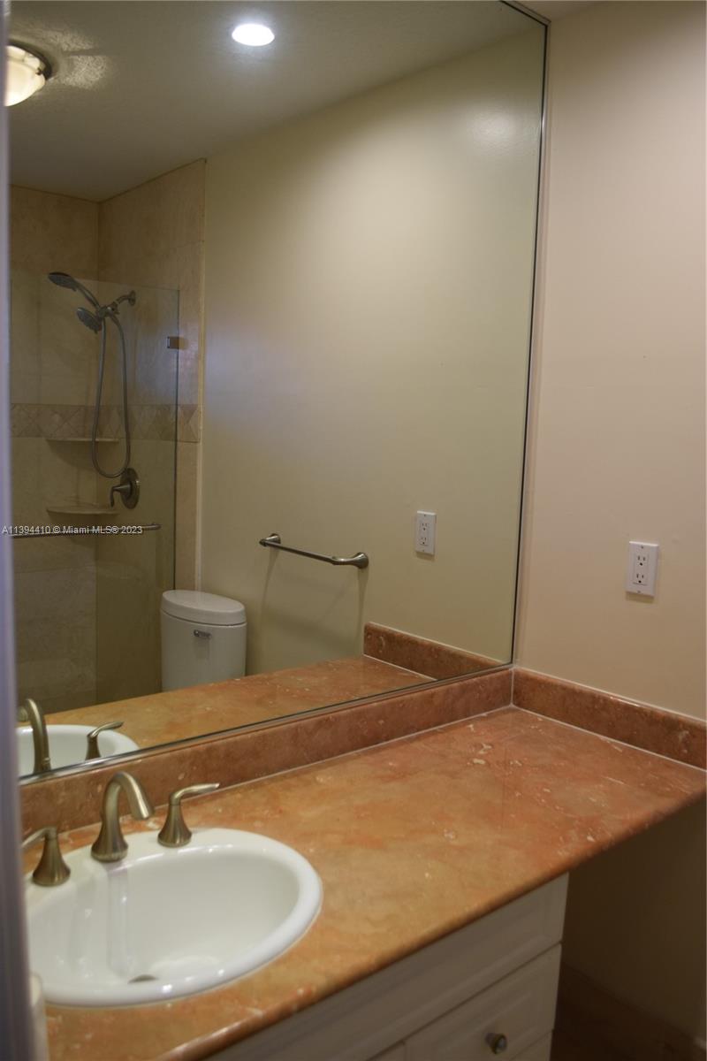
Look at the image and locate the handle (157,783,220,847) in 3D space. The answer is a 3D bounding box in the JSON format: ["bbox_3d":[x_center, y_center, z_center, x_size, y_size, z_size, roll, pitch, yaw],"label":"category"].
[{"bbox_3d":[-0.265,0.455,1.280,0.100,0.079,0.055,-1,7,-28],"label":"handle"}]

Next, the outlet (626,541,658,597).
[{"bbox_3d":[0.641,0.084,1.770,0.008,0.116,0.072,-3,8,-40],"label":"outlet"}]

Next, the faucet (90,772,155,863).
[{"bbox_3d":[-0.340,0.428,1.176,0.057,0.148,0.152,-3,8,-40],"label":"faucet"}]

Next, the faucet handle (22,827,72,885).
[{"bbox_3d":[-0.449,0.468,1.135,0.054,0.079,0.099,5,7,27],"label":"faucet handle"}]

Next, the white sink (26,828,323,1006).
[{"bbox_3d":[-0.279,0.600,1.136,0.475,0.186,0.418,-3,8,-40],"label":"white sink"}]

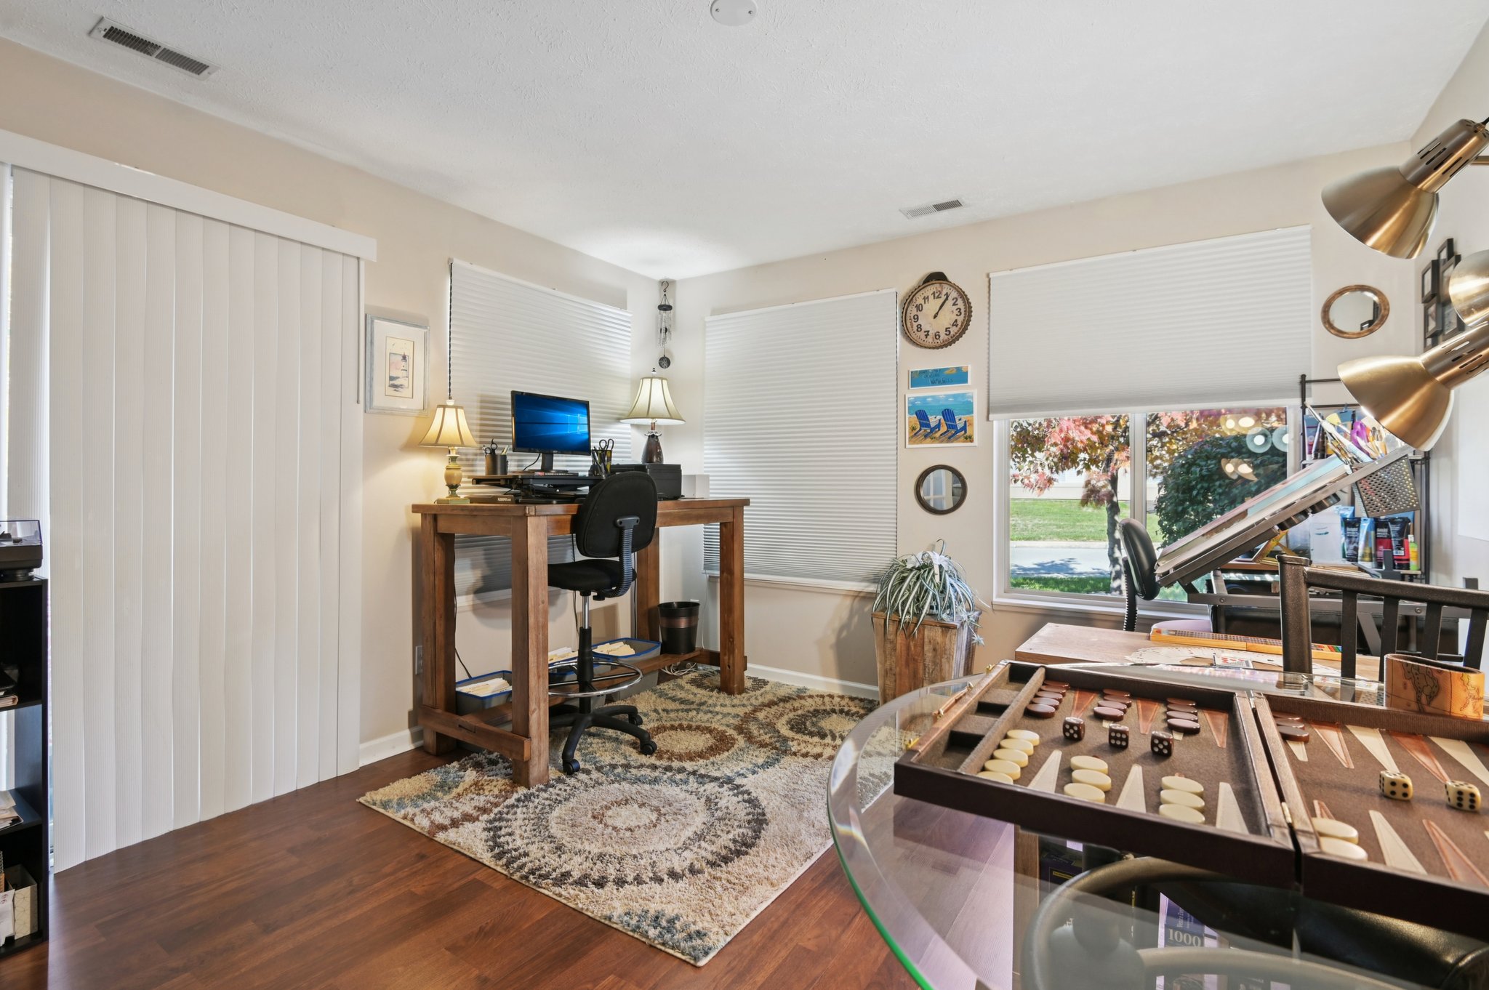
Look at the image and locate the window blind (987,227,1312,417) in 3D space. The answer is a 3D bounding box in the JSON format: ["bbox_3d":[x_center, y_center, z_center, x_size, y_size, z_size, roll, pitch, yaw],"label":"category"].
[{"bbox_3d":[1.684,-0.706,2.864,1.190,0.700,0.050,1,1,32],"label":"window blind"}]

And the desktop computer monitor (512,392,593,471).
[{"bbox_3d":[-0.917,-0.294,3.151,0.190,0.362,0.462,1,1,35],"label":"desktop computer monitor"}]

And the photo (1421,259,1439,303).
[{"bbox_3d":[2.296,-0.710,2.213,0.022,0.113,0.120,1,1,35],"label":"photo"}]

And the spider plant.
[{"bbox_3d":[0.877,0.460,3.147,0.430,0.460,0.410,1,1,32],"label":"spider plant"}]

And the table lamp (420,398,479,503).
[{"bbox_3d":[-1.263,-0.189,2.860,0.253,0.453,0.253,1,1,35],"label":"table lamp"}]

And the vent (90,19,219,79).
[{"bbox_3d":[-1.750,-1.322,1.971,0.136,0.018,0.278,0,1,35],"label":"vent"}]

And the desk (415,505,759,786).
[{"bbox_3d":[-0.710,0.573,3.315,0.771,1.083,1.513,0,1,34],"label":"desk"}]

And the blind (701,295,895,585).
[{"bbox_3d":[0.286,-0.294,3.772,1.202,1.568,0.051,0,1,30],"label":"blind"}]

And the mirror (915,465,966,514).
[{"bbox_3d":[1.006,-0.024,3.383,0.260,0.256,0.022,0,1,30],"label":"mirror"}]

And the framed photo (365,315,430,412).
[{"bbox_3d":[-1.488,-0.545,2.840,0.022,0.401,0.269,0,1,35],"label":"framed photo"}]

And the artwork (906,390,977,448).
[{"bbox_3d":[0.988,-0.382,3.332,0.355,0.280,0.020,1,1,32],"label":"artwork"}]

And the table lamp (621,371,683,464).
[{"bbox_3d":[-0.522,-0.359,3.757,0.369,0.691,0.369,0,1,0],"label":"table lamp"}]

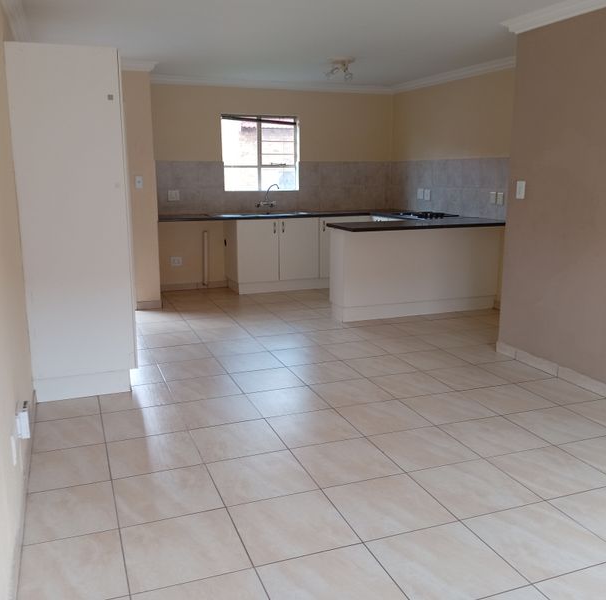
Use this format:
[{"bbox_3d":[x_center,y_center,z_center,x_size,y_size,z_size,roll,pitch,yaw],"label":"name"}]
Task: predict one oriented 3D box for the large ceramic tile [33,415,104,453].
[{"bbox_3d":[-1.283,0.725,3.422,0.369,0.010,0.430,-4,12,-20],"label":"large ceramic tile"}]

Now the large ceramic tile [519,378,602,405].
[{"bbox_3d":[1.661,0.591,4.073,0.353,0.010,0.434,-5,12,-20],"label":"large ceramic tile"}]

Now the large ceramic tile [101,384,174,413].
[{"bbox_3d":[-1.056,0.614,3.957,0.430,0.010,0.430,-4,12,-20],"label":"large ceramic tile"}]

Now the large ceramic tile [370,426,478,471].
[{"bbox_3d":[0.619,0.768,3.238,0.434,0.010,0.434,-5,12,-20],"label":"large ceramic tile"}]

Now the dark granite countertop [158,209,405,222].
[{"bbox_3d":[-0.218,-1.024,7.561,3.199,0.036,0.580,-4,12,-20],"label":"dark granite countertop"}]

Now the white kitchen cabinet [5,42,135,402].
[{"bbox_3d":[-1.481,-0.479,4.082,0.625,2.113,0.650,-4,13,-20],"label":"white kitchen cabinet"}]

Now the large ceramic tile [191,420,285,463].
[{"bbox_3d":[-0.359,0.759,3.382,0.439,0.010,0.439,-4,12,-20],"label":"large ceramic tile"}]

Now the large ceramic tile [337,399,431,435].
[{"bbox_3d":[0.471,0.694,3.686,0.439,0.010,0.439,-4,12,-20],"label":"large ceramic tile"}]

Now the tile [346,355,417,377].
[{"bbox_3d":[0.581,0.492,4.622,0.439,0.010,0.436,-4,13,-20],"label":"tile"}]

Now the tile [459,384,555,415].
[{"bbox_3d":[1.288,0.621,3.938,0.434,0.010,0.434,-5,12,-20],"label":"tile"}]

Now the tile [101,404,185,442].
[{"bbox_3d":[-0.918,0.700,3.596,0.434,0.010,0.434,-5,12,-20],"label":"tile"}]

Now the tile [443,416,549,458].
[{"bbox_3d":[1.065,0.762,3.500,0.447,0.010,0.447,-5,12,-20],"label":"tile"}]

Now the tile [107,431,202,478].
[{"bbox_3d":[-0.755,0.776,3.162,0.430,0.010,0.430,-4,12,-20],"label":"tile"}]

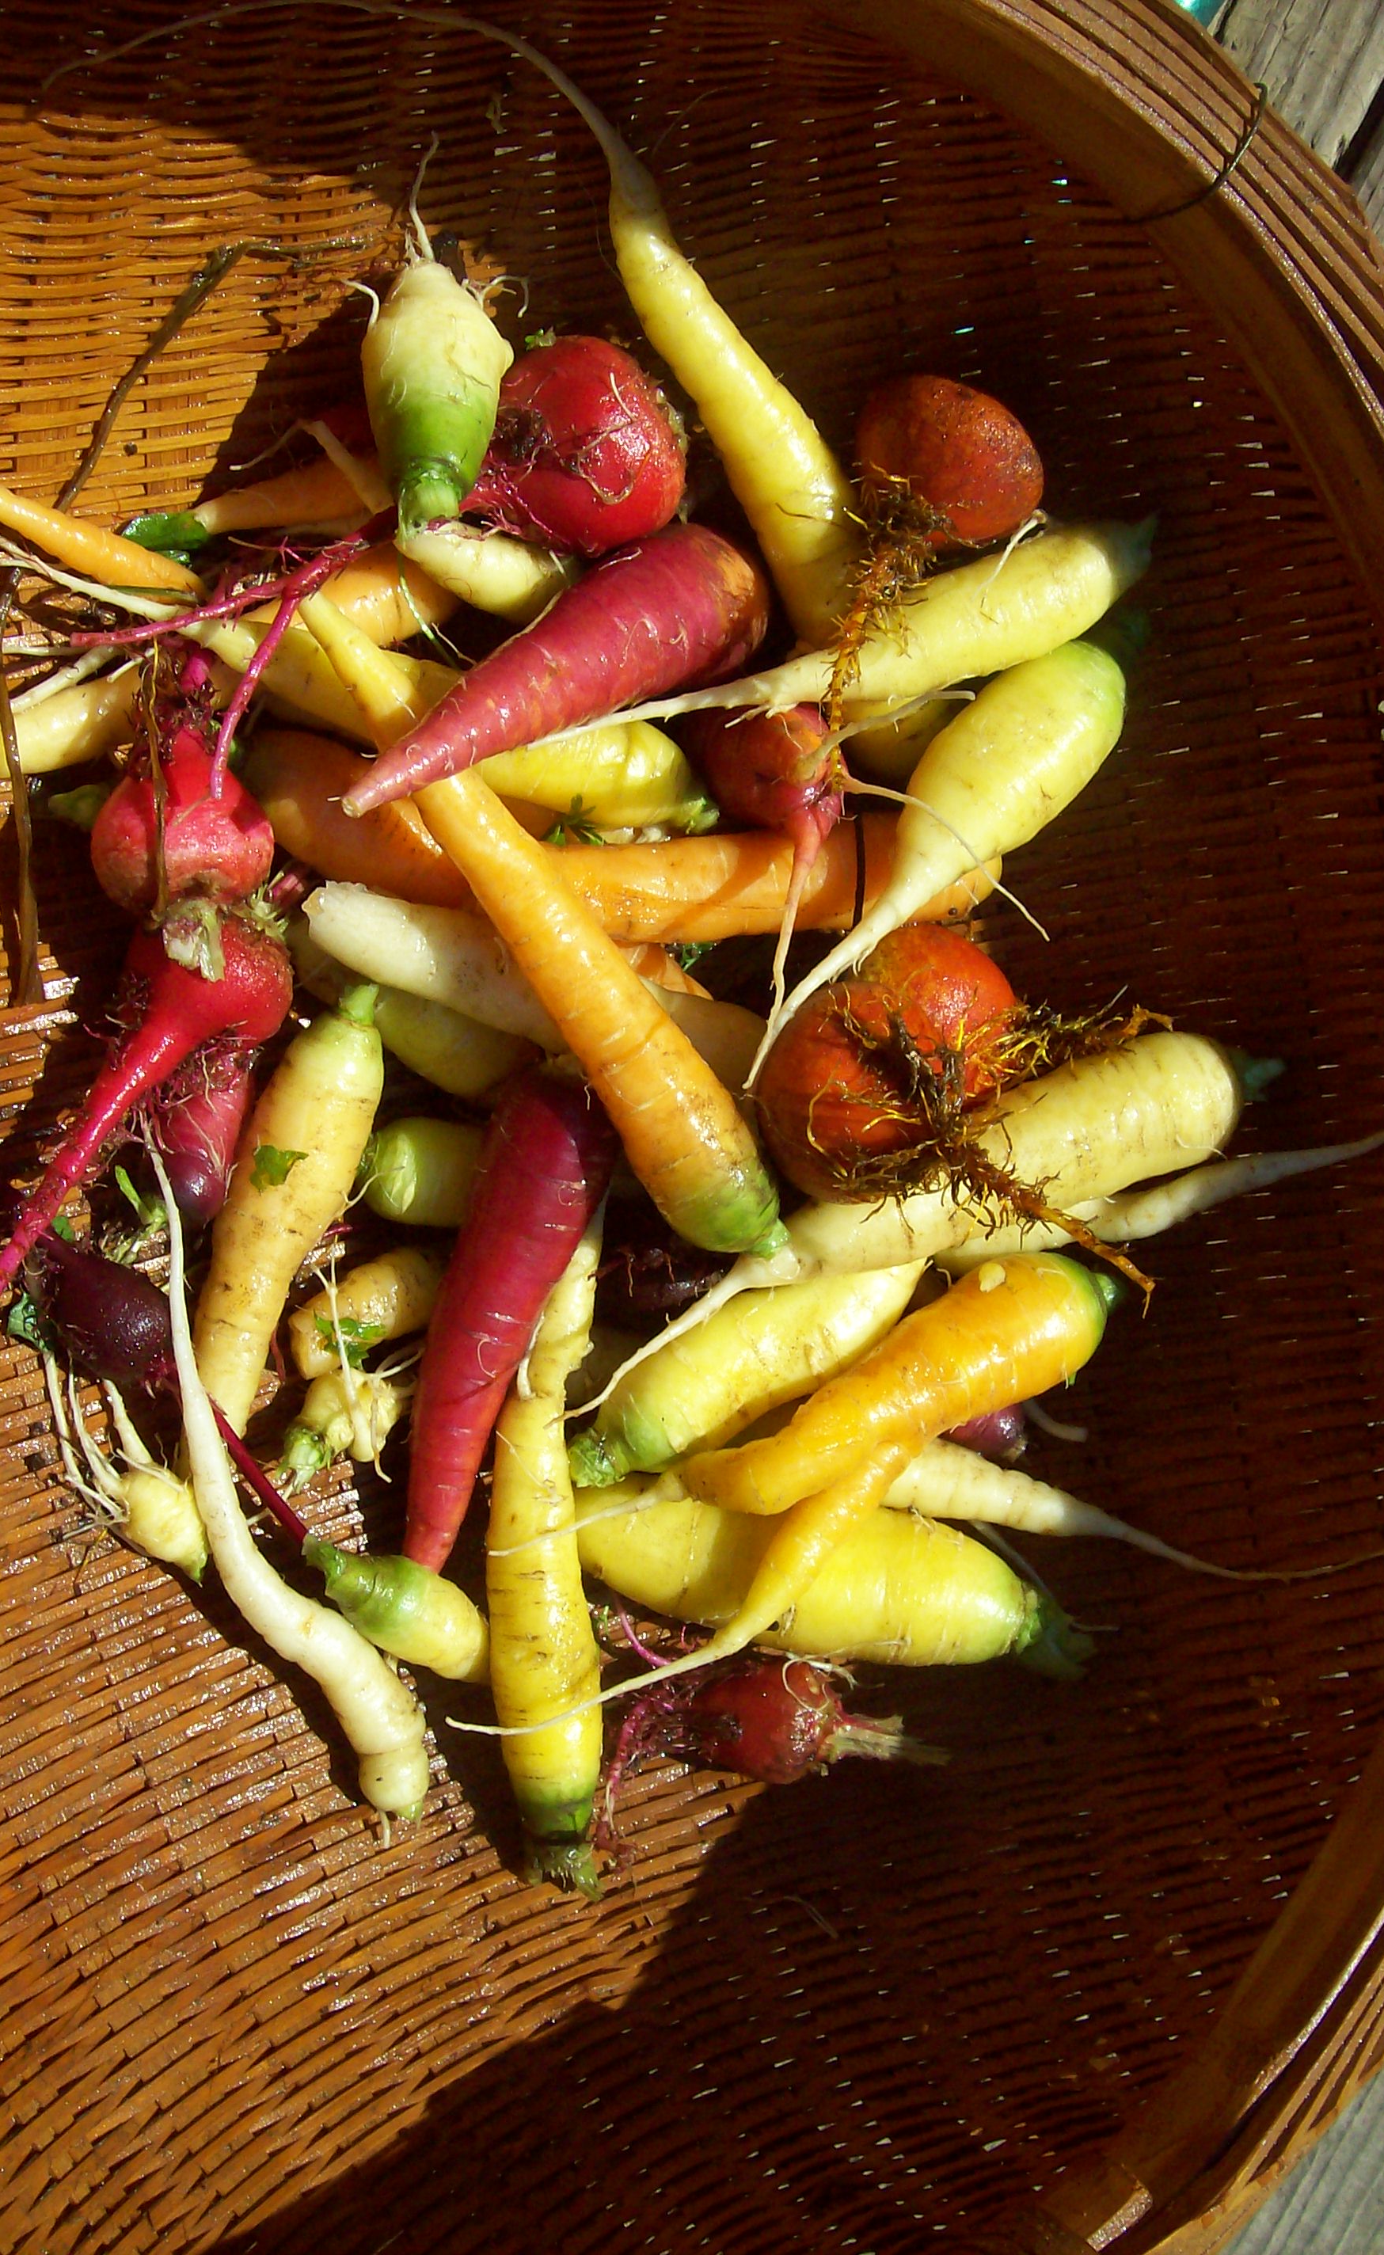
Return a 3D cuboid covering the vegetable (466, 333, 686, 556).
[{"bbox_3d":[-0.027,-0.165,0.568,0.051,0.051,0.052,-18,85,0],"label":"vegetable"}]

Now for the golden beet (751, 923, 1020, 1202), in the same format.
[{"bbox_3d":[0.046,-0.015,0.560,0.062,0.058,0.063,-9,125,-13],"label":"golden beet"}]

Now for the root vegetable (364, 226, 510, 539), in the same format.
[{"bbox_3d":[-0.060,-0.176,0.552,0.035,0.035,0.076,-2,93,0],"label":"root vegetable"}]

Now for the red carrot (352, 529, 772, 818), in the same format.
[{"bbox_3d":[-0.035,-0.109,0.591,0.119,0.036,0.036,-29,101,-1],"label":"red carrot"}]

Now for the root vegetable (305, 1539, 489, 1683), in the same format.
[{"bbox_3d":[-0.073,0.134,0.641,0.071,0.028,0.028,29,76,-10],"label":"root vegetable"}]

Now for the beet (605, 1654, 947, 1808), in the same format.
[{"bbox_3d":[0.024,0.166,0.642,0.093,0.032,0.038,2,76,3],"label":"beet"}]

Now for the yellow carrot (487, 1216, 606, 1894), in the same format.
[{"bbox_3d":[-0.034,0.104,0.572,0.030,0.029,0.167,3,92,0],"label":"yellow carrot"}]

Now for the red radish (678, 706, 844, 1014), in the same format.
[{"bbox_3d":[0.016,-0.066,0.557,0.038,0.036,0.078,5,84,0],"label":"red radish"}]

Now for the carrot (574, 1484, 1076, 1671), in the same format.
[{"bbox_3d":[0.031,0.120,0.622,0.140,0.038,0.039,14,80,8],"label":"carrot"}]

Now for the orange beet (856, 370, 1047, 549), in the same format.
[{"bbox_3d":[0.062,-0.162,0.568,0.045,0.044,0.044,27,98,3],"label":"orange beet"}]

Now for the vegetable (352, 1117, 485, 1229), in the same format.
[{"bbox_3d":[-0.045,0.013,0.578,0.075,0.027,0.027,2,84,0],"label":"vegetable"}]

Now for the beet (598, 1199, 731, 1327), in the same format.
[{"bbox_3d":[-0.006,0.032,0.580,0.036,0.034,0.036,39,119,4],"label":"beet"}]

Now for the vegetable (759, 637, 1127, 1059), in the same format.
[{"bbox_3d":[0.062,-0.070,0.594,0.036,0.035,0.139,41,83,0],"label":"vegetable"}]

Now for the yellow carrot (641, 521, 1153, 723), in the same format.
[{"bbox_3d":[0.053,-0.126,0.596,0.139,0.030,0.032,-19,100,-5],"label":"yellow carrot"}]

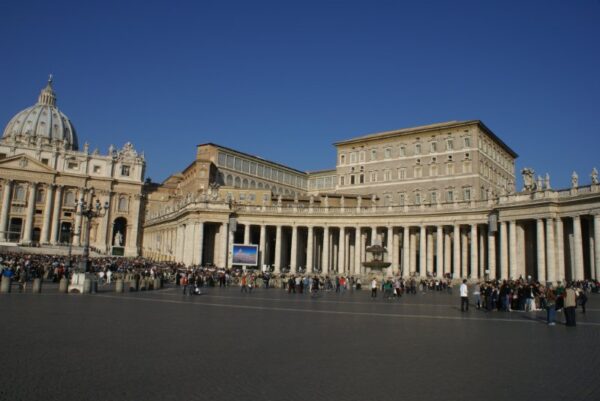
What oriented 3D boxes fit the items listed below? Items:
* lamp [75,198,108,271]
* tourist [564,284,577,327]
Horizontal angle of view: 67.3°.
[{"bbox_3d":[-15.573,2.239,33.267,2.500,6.400,2.500,6,-10,-25],"label":"lamp"},{"bbox_3d":[11.261,4.363,18.747,0.500,1.700,0.360,-1,-10,16],"label":"tourist"}]

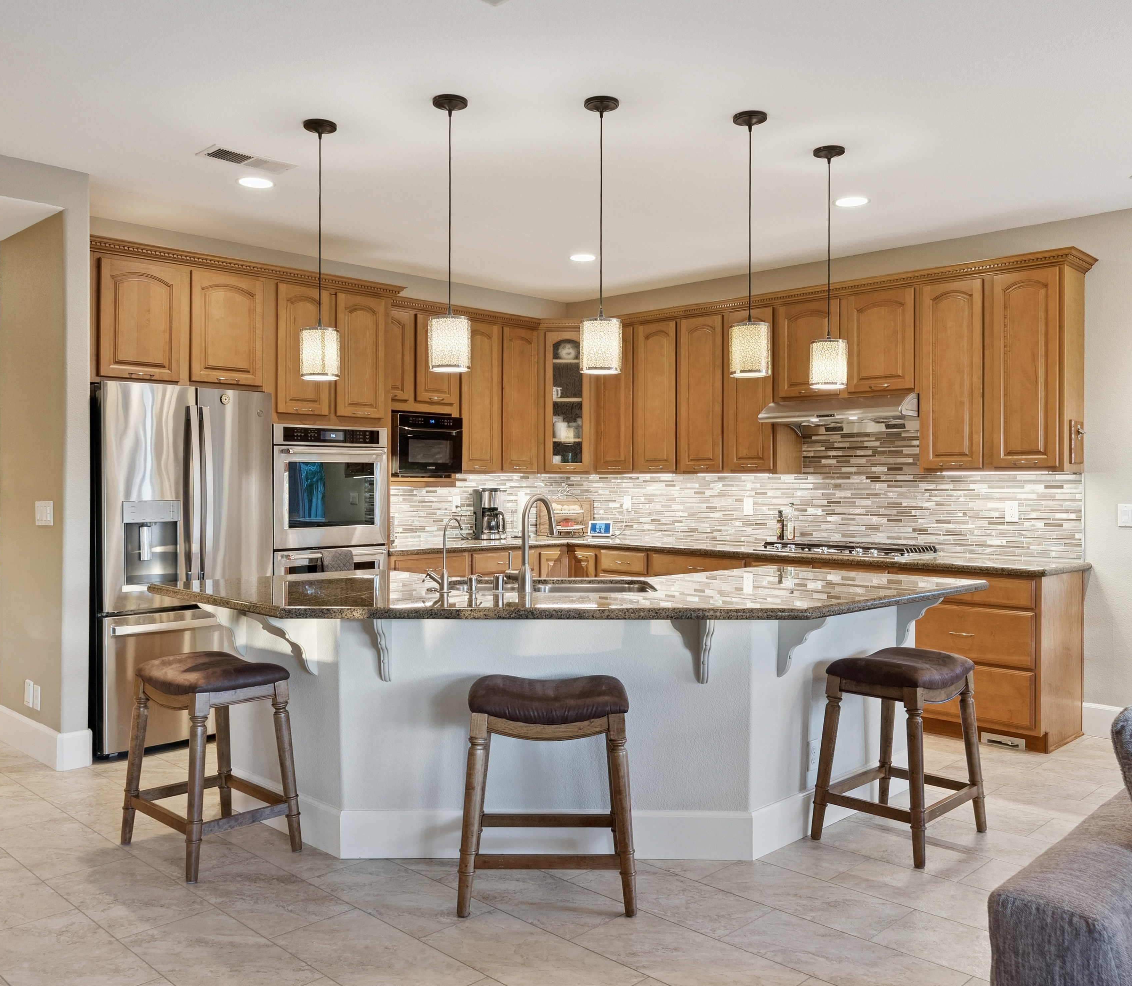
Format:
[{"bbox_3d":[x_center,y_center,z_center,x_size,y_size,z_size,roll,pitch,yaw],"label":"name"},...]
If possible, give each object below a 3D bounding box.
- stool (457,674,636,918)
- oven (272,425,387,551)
[{"bbox_3d":[-0.061,0.965,3.251,0.550,0.690,0.440,0,1,0],"label":"stool"},{"bbox_3d":[-1.502,-0.035,5.788,0.600,0.690,0.755,1,1,44],"label":"oven"}]

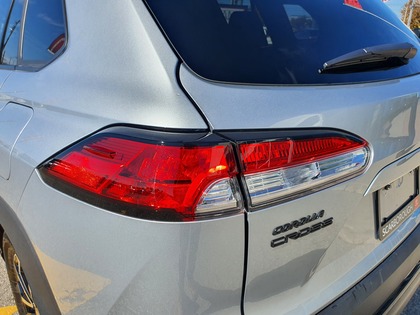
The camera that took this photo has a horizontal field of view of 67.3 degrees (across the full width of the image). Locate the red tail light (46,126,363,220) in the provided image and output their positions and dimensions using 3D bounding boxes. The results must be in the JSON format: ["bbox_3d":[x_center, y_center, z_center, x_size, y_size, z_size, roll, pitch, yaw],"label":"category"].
[{"bbox_3d":[-0.023,-0.002,0.585,0.690,0.160,0.270,-1,16,-5],"label":"red tail light"}]

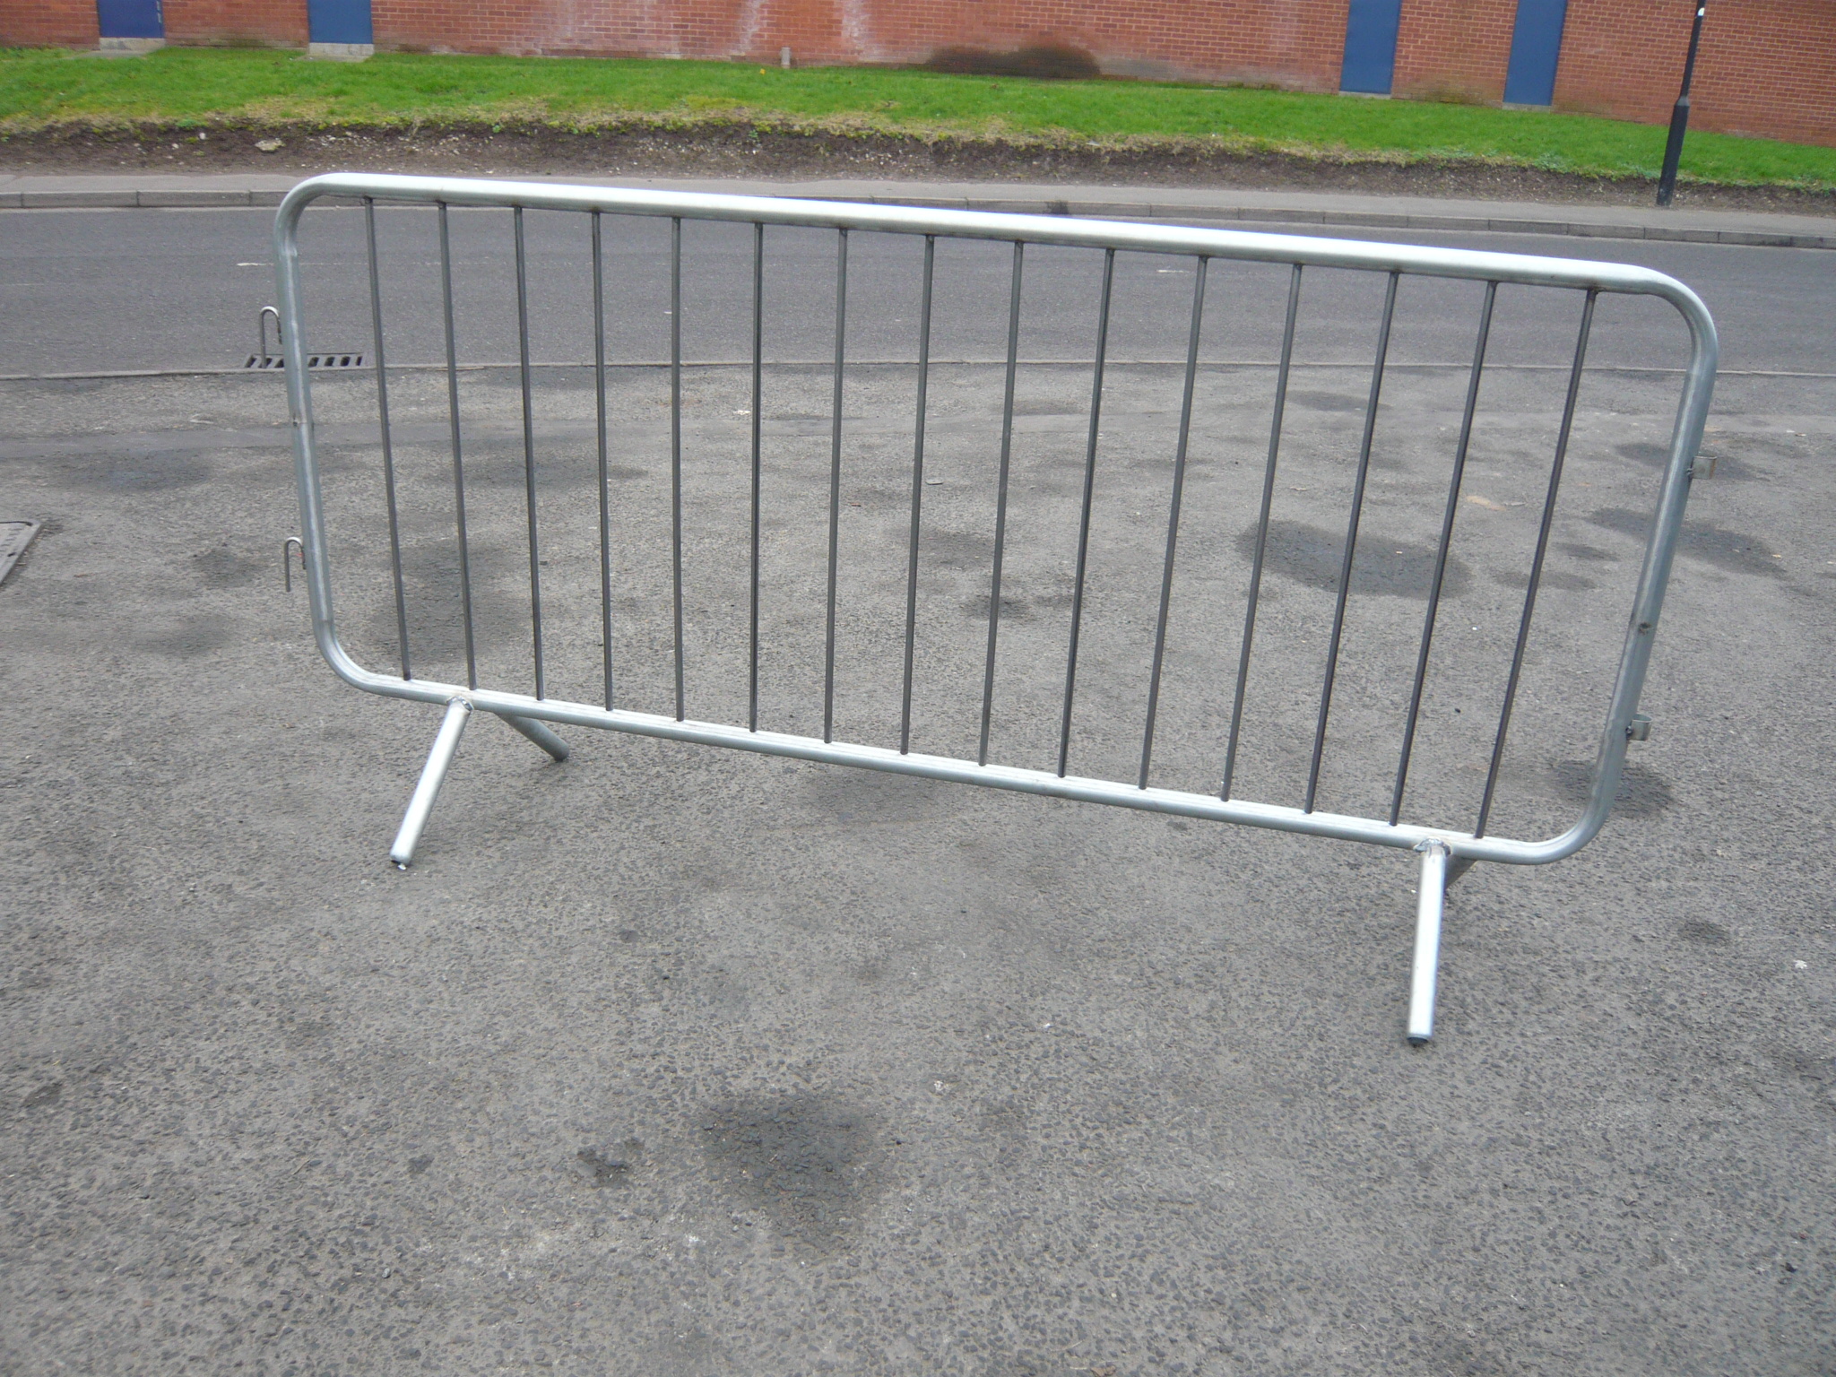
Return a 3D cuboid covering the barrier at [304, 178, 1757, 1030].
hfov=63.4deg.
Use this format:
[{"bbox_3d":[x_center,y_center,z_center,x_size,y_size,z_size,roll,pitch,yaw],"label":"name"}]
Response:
[{"bbox_3d":[-0.009,-0.191,2.413,2.275,1.124,0.540,8,22,12],"label":"barrier"}]

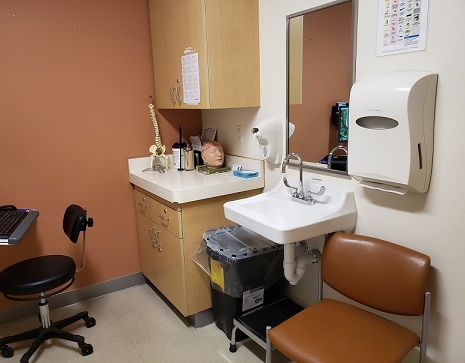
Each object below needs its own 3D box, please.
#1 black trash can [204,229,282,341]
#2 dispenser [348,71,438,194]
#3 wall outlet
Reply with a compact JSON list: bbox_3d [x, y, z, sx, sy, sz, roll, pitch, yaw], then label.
[{"bbox_3d":[0.055,0.626,2.139,0.360,0.602,0.413,-9,14,-33],"label":"black trash can"},{"bbox_3d":[0.648,-0.203,1.518,0.157,0.488,0.305,-9,14,-33],"label":"dispenser"},{"bbox_3d":[0.051,-0.326,2.518,0.010,0.117,0.069,-9,14,-33],"label":"wall outlet"}]

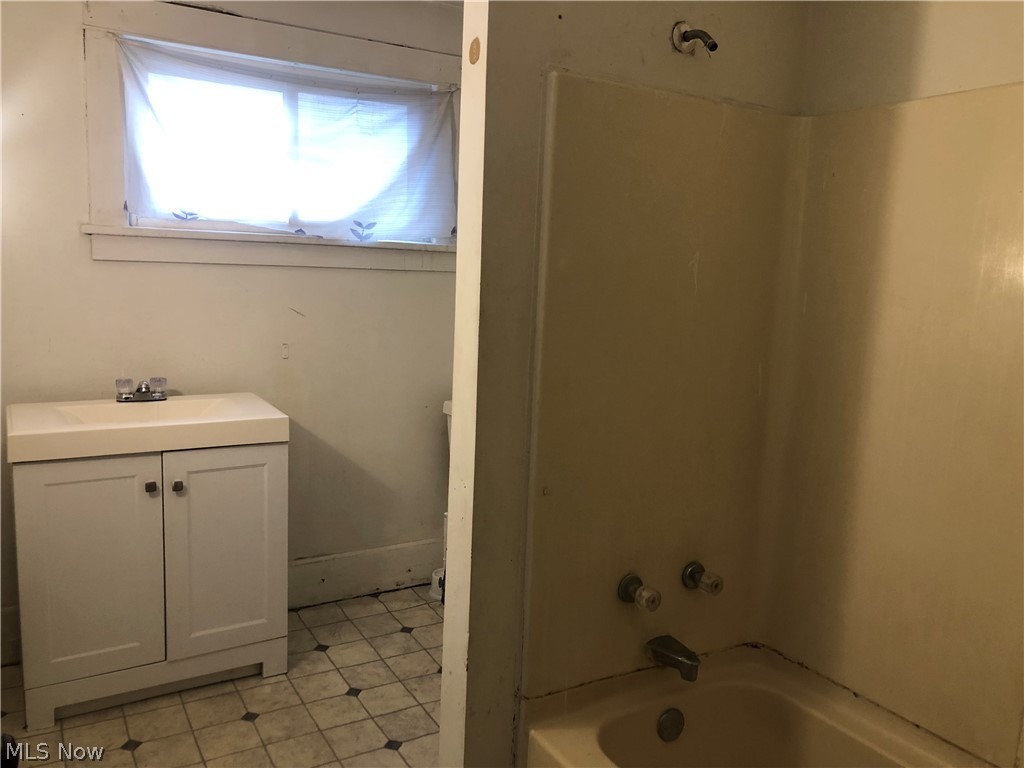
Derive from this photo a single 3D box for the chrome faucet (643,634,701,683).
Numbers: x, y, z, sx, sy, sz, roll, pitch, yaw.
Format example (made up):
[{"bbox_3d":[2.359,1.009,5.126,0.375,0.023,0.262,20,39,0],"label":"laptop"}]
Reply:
[{"bbox_3d":[0.412,0.703,2.105,0.066,0.067,0.141,-3,10,-30],"label":"chrome faucet"}]

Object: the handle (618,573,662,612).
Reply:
[{"bbox_3d":[0.322,0.521,2.052,0.075,0.074,0.089,-3,10,-30],"label":"handle"}]

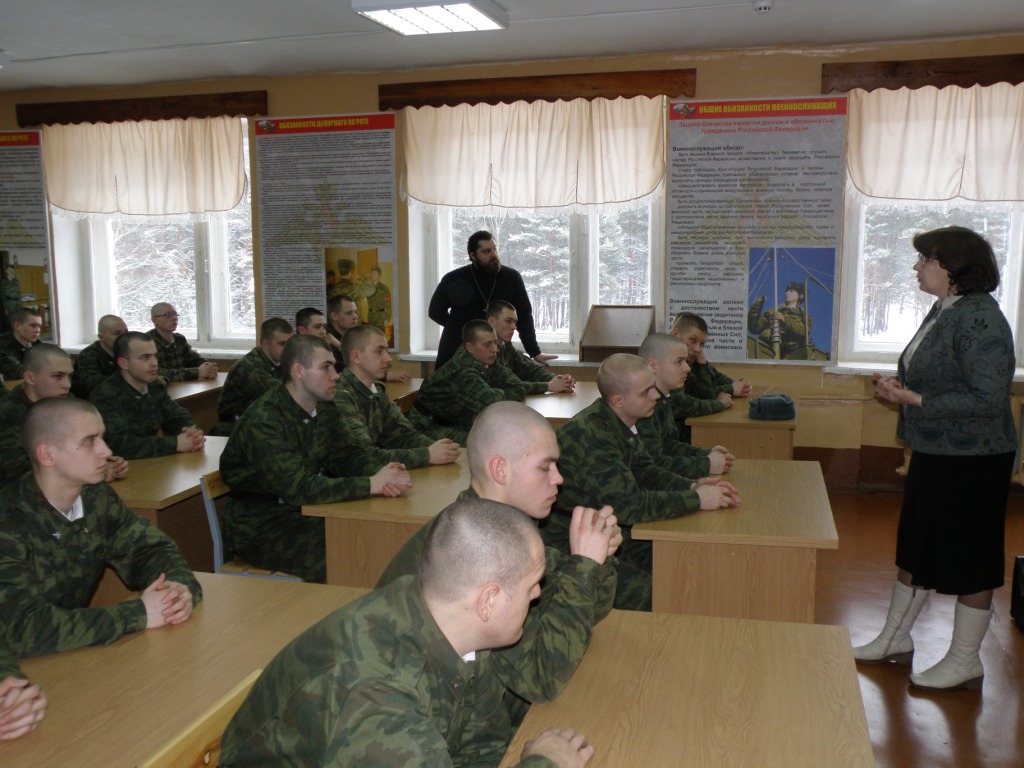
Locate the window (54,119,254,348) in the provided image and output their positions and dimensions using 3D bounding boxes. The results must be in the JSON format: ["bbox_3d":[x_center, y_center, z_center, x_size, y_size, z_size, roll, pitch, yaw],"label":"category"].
[{"bbox_3d":[-2.815,-1.209,7.671,1.760,1.750,0.200,2,9,17],"label":"window"}]

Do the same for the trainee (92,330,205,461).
[{"bbox_3d":[-1.625,0.397,4.298,0.630,1.250,0.500,2,9,14],"label":"trainee"}]

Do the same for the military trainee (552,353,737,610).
[{"bbox_3d":[0.437,0.522,3.312,0.700,1.270,0.520,2,9,14],"label":"military trainee"}]

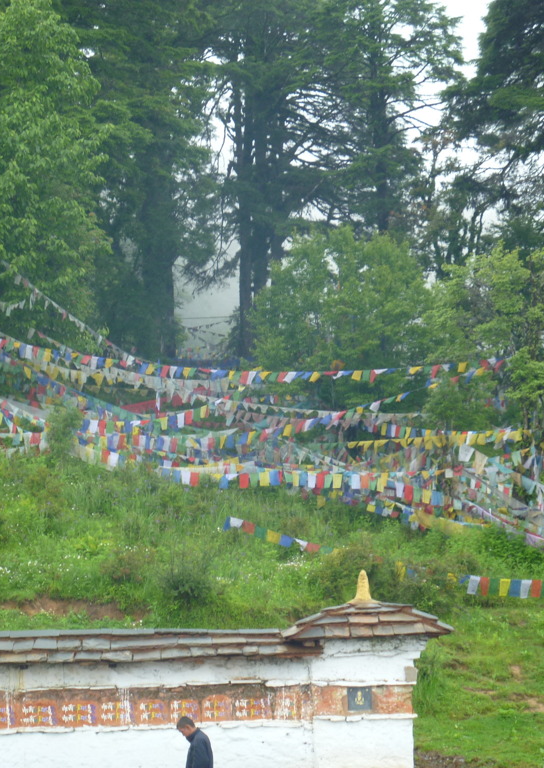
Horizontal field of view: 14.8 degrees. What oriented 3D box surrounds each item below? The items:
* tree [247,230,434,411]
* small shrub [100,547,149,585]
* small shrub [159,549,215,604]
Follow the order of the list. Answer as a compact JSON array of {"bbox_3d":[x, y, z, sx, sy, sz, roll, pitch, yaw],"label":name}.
[{"bbox_3d":[1.729,-1.628,53.000,4.542,4.694,4.315,0,-4,0],"label":"tree"},{"bbox_3d":[-2.472,3.042,35.200,0.804,0.637,0.724,0,-4,0],"label":"small shrub"},{"bbox_3d":[-1.409,3.135,34.200,0.944,0.977,0.897,0,-4,0],"label":"small shrub"}]

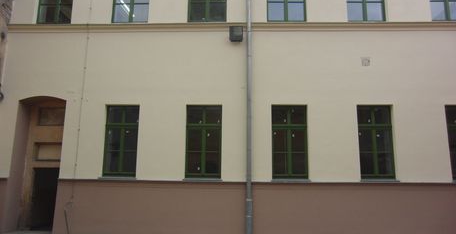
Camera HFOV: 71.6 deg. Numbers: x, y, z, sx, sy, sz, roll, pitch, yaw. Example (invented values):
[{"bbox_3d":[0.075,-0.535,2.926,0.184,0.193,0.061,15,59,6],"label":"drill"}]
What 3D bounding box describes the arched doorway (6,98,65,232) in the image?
[{"bbox_3d":[-5.192,1.276,8.786,1.329,3.680,0.450,0,-10,2],"label":"arched doorway"}]

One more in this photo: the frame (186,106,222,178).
[{"bbox_3d":[-0.643,0.664,8.743,0.976,1.951,0.100,0,-9,2],"label":"frame"}]

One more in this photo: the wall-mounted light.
[{"bbox_3d":[0.241,-2.314,8.837,0.376,0.385,0.220,0,-9,2],"label":"wall-mounted light"}]

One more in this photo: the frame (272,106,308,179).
[{"bbox_3d":[1.668,0.686,8.638,0.930,1.969,0.100,0,-10,2],"label":"frame"}]

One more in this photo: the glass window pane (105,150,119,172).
[{"bbox_3d":[-3.176,1.234,8.683,0.380,0.571,0.030,0,-10,2],"label":"glass window pane"}]

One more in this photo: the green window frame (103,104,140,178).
[{"bbox_3d":[-2.923,0.652,8.822,0.973,1.951,0.100,0,-9,2],"label":"green window frame"}]

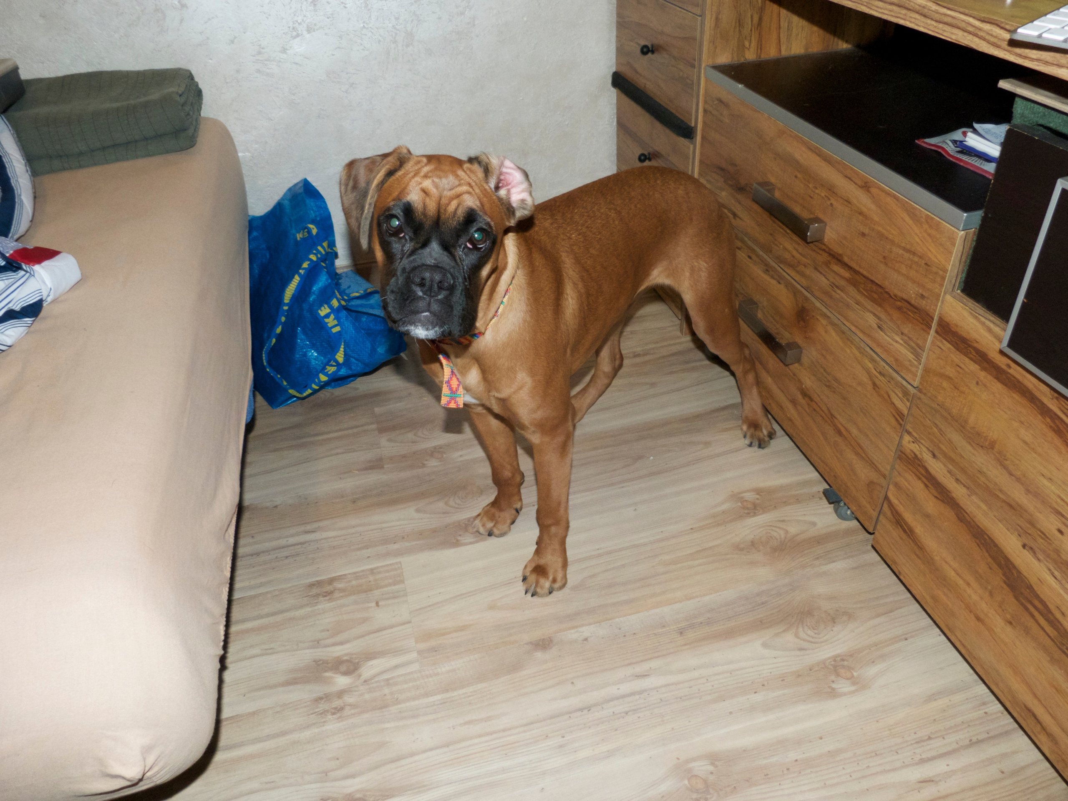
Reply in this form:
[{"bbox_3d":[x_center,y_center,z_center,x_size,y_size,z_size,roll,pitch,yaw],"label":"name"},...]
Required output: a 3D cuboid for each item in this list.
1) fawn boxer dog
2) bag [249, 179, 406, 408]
[{"bbox_3d":[0.078,-0.096,1.049,0.283,0.622,0.648,26,46,34],"label":"fawn boxer dog"},{"bbox_3d":[-0.448,-0.242,1.524,0.339,0.344,0.322,-20,40,-20],"label":"bag"}]

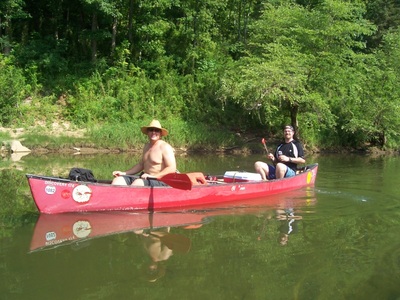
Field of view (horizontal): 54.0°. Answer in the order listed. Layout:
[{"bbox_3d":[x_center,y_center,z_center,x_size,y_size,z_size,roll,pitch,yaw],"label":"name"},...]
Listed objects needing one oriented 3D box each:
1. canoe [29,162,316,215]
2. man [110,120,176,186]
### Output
[{"bbox_3d":[0.138,0.547,6.024,5.220,0.570,0.920,-1,1,-36],"label":"canoe"},{"bbox_3d":[-0.780,0.187,5.334,0.800,1.200,0.580,-1,1,-40],"label":"man"}]

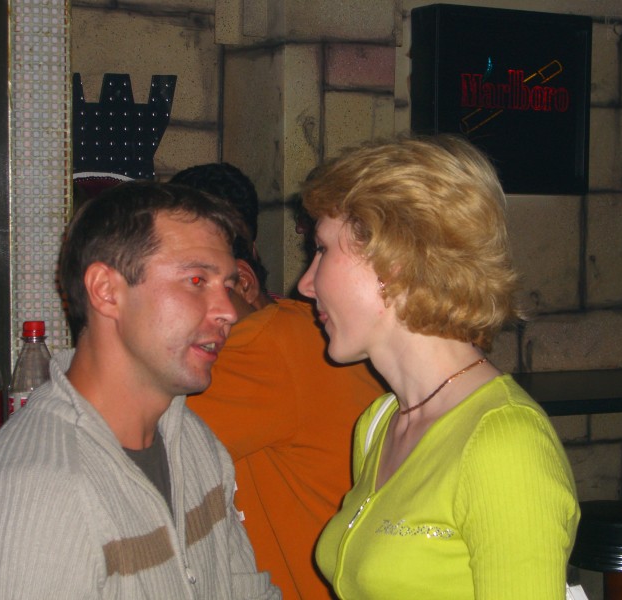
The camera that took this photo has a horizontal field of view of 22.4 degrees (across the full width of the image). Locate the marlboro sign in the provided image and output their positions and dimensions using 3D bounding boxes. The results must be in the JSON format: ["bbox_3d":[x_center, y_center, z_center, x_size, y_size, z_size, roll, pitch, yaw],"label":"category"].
[{"bbox_3d":[0.627,-0.642,5.150,0.603,0.590,0.151,-1,3,-28],"label":"marlboro sign"}]

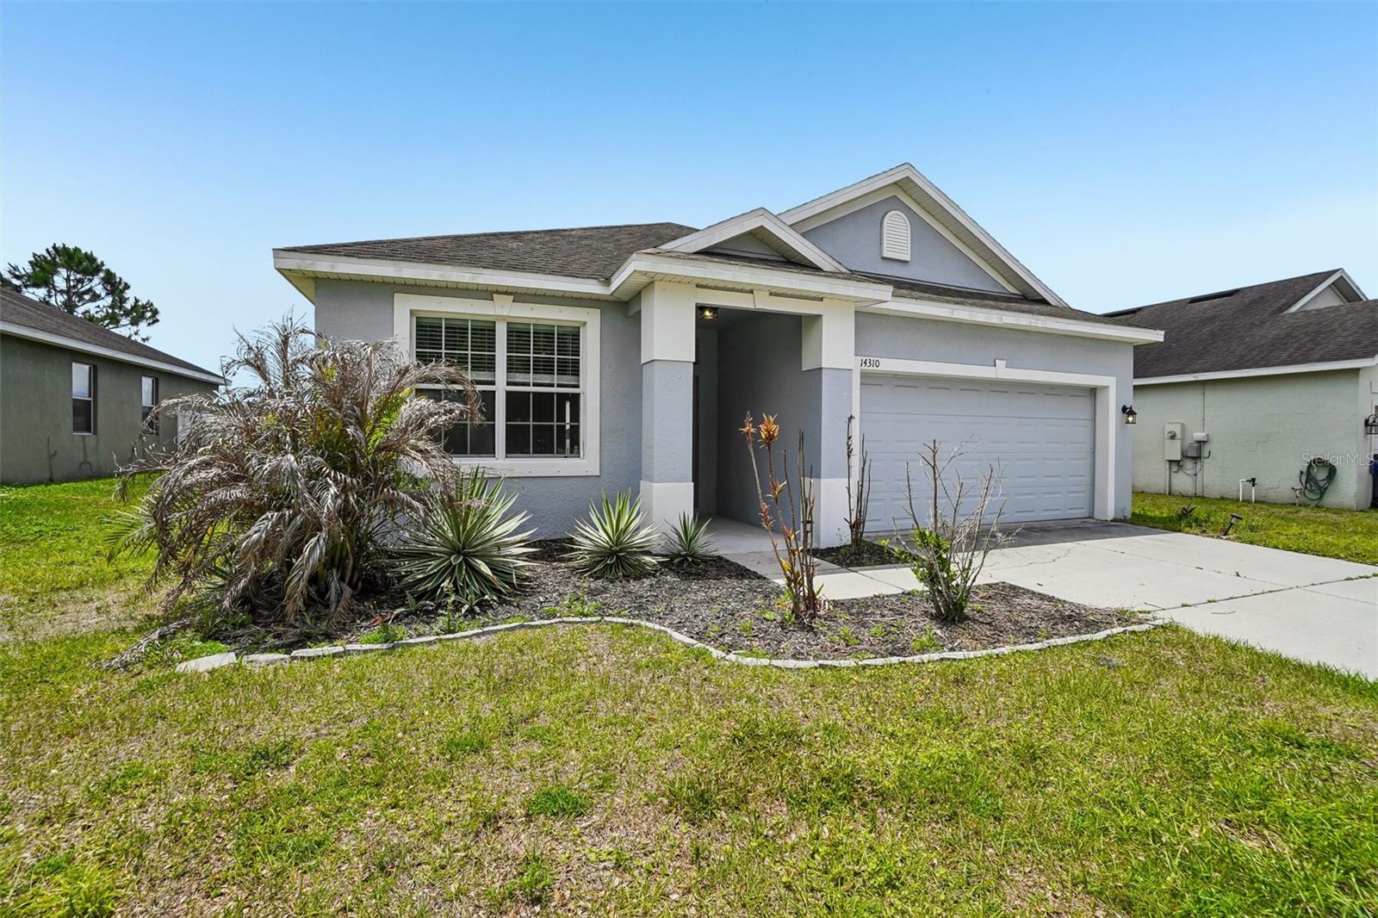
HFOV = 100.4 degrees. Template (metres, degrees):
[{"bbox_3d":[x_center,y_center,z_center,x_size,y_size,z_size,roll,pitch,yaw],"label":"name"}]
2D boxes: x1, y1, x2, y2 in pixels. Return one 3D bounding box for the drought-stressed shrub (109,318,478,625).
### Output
[{"bbox_3d":[-3.085,-0.031,4.500,2.550,2.280,2.400,0,1,0],"label":"drought-stressed shrub"}]

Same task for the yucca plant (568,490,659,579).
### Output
[{"bbox_3d":[-0.703,0.666,5.350,0.860,0.790,0.840,0,1,0],"label":"yucca plant"}]

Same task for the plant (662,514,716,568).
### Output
[{"bbox_3d":[0.011,0.786,5.720,0.550,0.520,0.550,0,1,0],"label":"plant"}]

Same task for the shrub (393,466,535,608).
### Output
[{"bbox_3d":[-1.867,0.568,4.750,1.130,1.040,1.120,0,1,0],"label":"shrub"}]

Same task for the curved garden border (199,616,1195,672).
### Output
[{"bbox_3d":[0.310,1.092,3.590,6.150,0.120,1.000,0,1,-2],"label":"curved garden border"}]

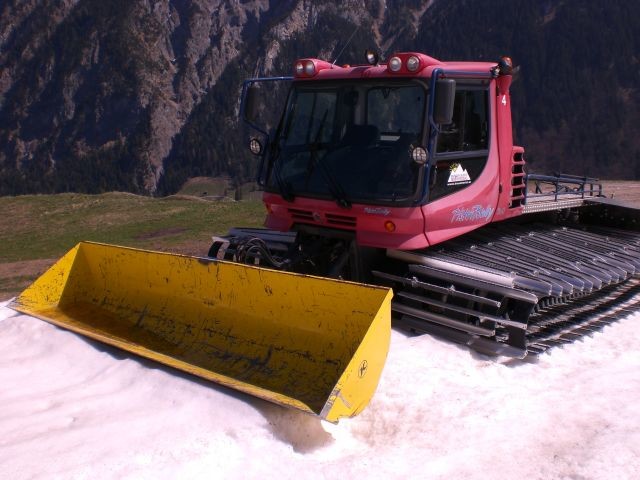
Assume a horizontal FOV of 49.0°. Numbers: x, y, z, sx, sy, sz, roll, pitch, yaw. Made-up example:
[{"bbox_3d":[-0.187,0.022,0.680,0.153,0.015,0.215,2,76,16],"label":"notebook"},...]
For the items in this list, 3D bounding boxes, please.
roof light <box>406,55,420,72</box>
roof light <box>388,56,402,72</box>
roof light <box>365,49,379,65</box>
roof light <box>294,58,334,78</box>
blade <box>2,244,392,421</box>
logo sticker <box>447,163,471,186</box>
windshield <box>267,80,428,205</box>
[{"bbox_3d":[0.863,-1.599,6.390,0.128,0.140,0.085,8,13,40],"label":"roof light"},{"bbox_3d":[0.712,-1.614,6.467,0.128,0.140,0.085,8,13,40],"label":"roof light"},{"bbox_3d":[0.502,-1.784,6.850,0.135,0.155,0.110,8,13,40],"label":"roof light"},{"bbox_3d":[-0.059,-1.774,7.294,0.360,0.190,0.300,8,13,40],"label":"roof light"},{"bbox_3d":[-1.180,0.512,5.383,3.920,0.690,0.680,6,11,44],"label":"blade"},{"bbox_3d":[1.305,-0.617,6.618,0.390,0.220,0.010,-9,13,-42],"label":"logo sticker"},{"bbox_3d":[0.217,-0.979,6.806,1.880,1.130,0.200,8,0,40],"label":"windshield"}]

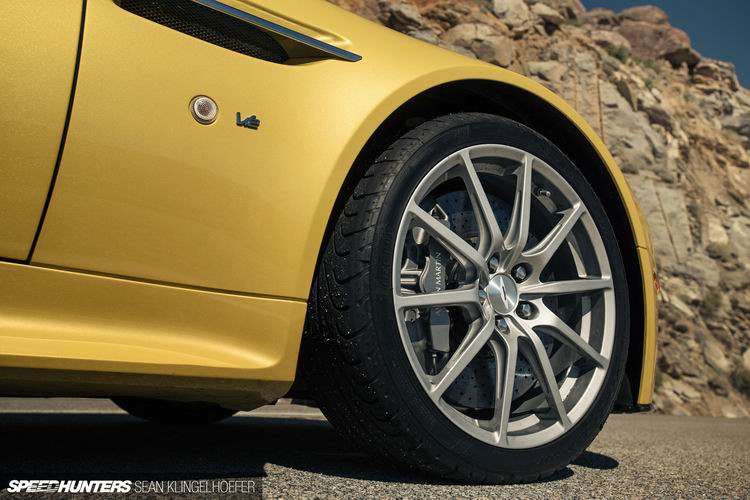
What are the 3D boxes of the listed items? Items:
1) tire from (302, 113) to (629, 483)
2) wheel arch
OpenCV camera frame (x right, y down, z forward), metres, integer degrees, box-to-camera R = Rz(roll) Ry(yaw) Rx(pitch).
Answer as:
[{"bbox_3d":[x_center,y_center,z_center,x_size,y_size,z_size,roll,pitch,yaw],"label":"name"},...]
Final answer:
[{"bbox_3d":[0.174,0.087,1.337,0.661,0.657,0.258,9,-14,-33],"label":"tire"},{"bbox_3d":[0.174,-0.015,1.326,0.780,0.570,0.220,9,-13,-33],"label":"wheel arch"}]

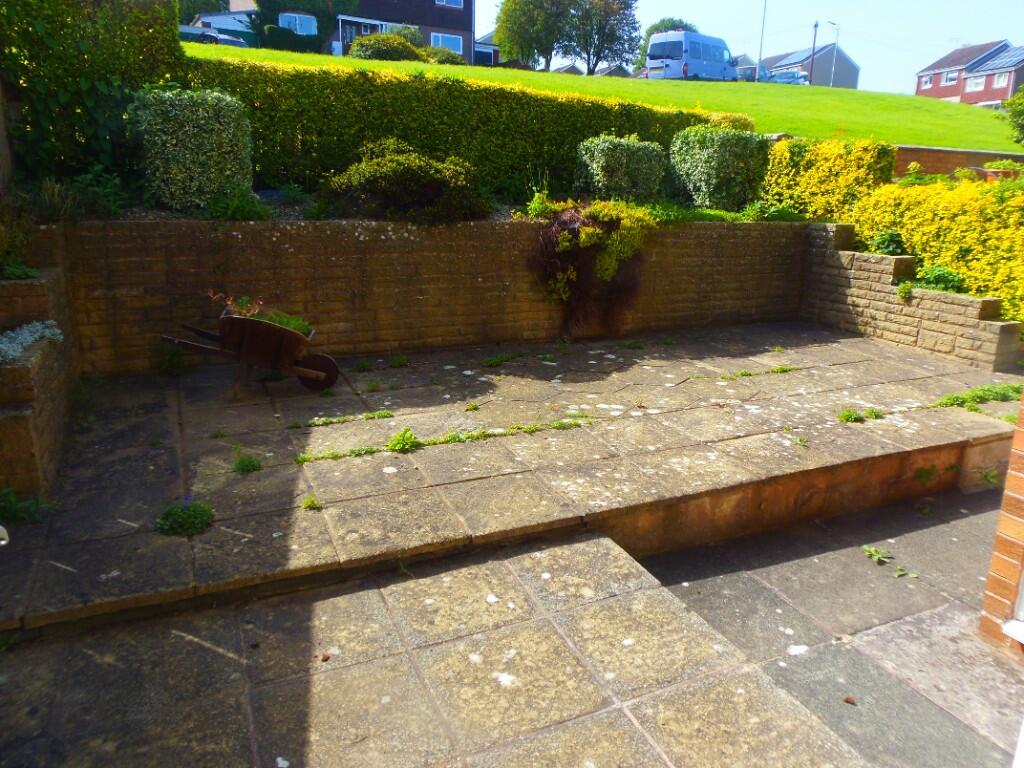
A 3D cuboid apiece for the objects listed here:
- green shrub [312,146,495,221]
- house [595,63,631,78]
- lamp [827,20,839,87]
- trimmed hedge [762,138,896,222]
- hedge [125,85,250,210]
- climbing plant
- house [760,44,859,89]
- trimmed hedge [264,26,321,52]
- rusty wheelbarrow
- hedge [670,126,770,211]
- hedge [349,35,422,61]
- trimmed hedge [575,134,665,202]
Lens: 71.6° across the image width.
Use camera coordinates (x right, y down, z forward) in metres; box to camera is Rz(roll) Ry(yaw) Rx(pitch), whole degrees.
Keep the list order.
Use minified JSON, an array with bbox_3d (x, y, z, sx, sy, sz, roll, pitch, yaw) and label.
[{"bbox_3d":[-0.978,-1.729,6.250,1.450,0.640,1.100,-5,15,-22],"label":"green shrub"},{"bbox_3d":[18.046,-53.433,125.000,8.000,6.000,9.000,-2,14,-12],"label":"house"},{"bbox_3d":[32.552,-33.465,72.000,1.050,6.300,0.250,-1,14,-6],"label":"lamp"},{"bbox_3d":[3.535,-2.248,8.000,1.150,0.900,1.000,-5,15,-22],"label":"trimmed hedge"},{"bbox_3d":[-2.505,-1.823,5.579,0.798,0.840,0.750,-6,17,-23],"label":"hedge"},{"bbox_3d":[0.669,-1.064,6.200,1.005,1.176,0.500,-5,15,-22],"label":"climbing plant"},{"bbox_3d":[31.020,-31.986,74.445,8.400,5.700,5.600,-7,17,-26],"label":"house"},{"bbox_3d":[-11.439,-17.953,37.000,2.900,1.400,1.400,-7,16,-29],"label":"trimmed hedge"},{"bbox_3d":[-1.508,-0.197,4.208,0.940,0.530,0.480,-3,16,-16],"label":"rusty wheelbarrow"},{"bbox_3d":[2.277,-2.359,7.862,0.750,0.810,0.750,-6,17,-23],"label":"hedge"},{"bbox_3d":[-6.681,-17.746,37.500,3.600,1.300,2.200,-7,16,-29],"label":"hedge"},{"bbox_3d":[1.155,-2.341,7.804,0.738,0.670,0.650,-6,17,-23],"label":"trimmed hedge"}]

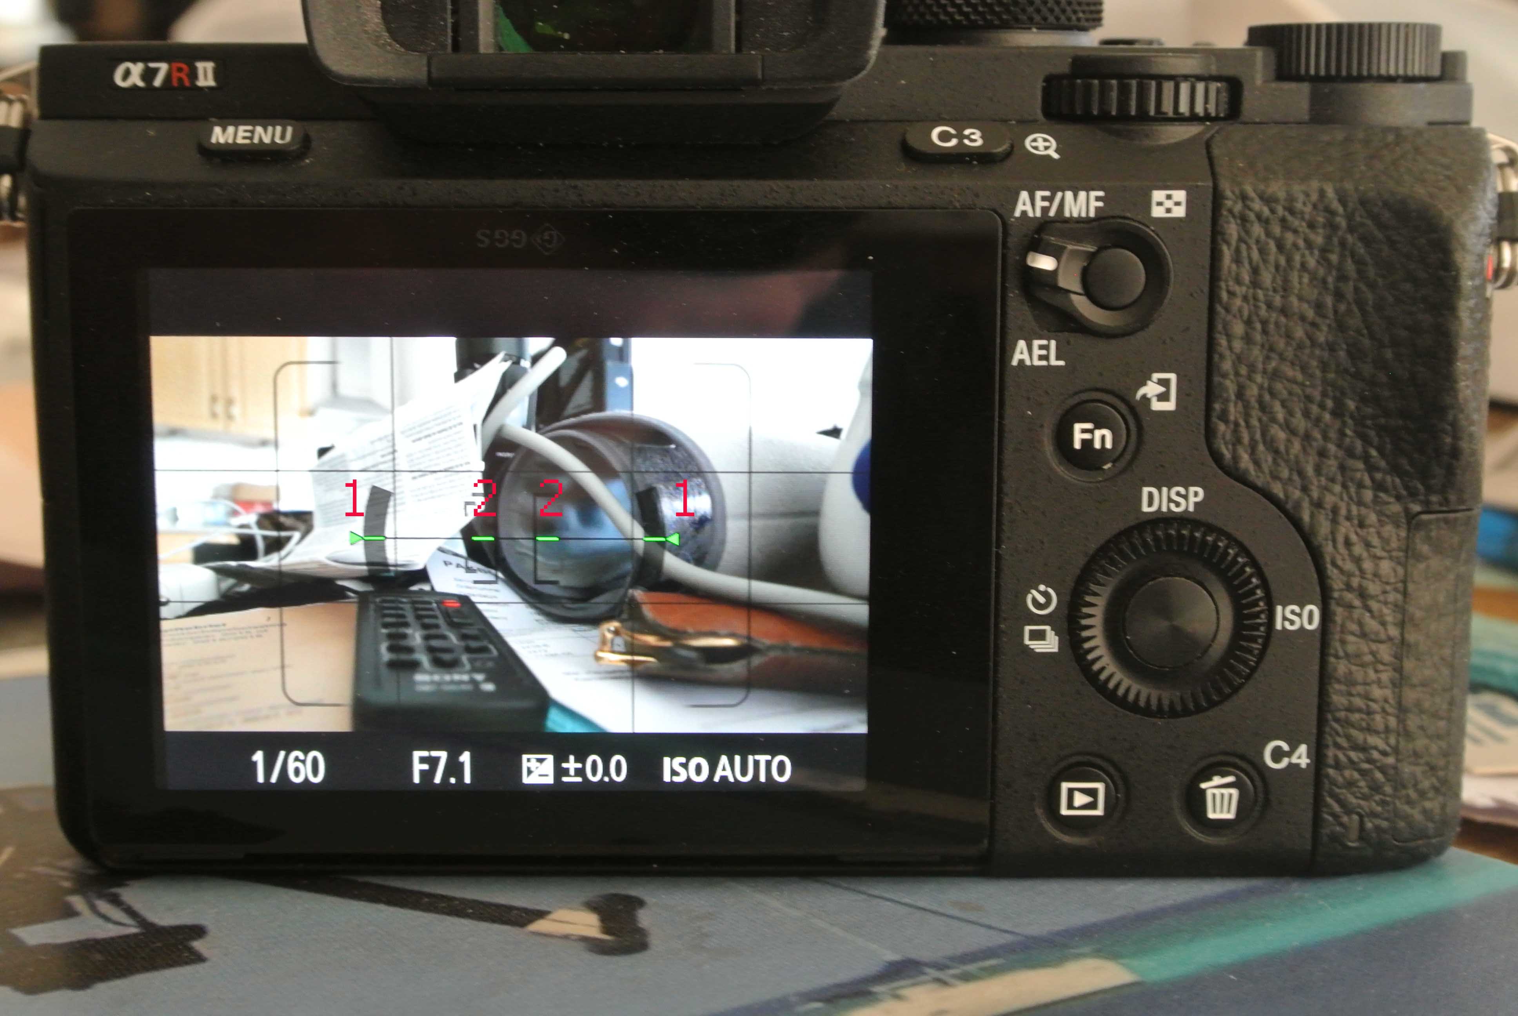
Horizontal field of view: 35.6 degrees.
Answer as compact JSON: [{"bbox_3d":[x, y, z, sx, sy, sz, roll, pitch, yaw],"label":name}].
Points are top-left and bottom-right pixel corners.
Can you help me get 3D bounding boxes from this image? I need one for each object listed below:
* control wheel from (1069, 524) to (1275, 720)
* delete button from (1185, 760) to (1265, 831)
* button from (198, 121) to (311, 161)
[{"bbox_3d":[0.035,0.009,0.204,0.017,0.017,0.003,0,9,-1],"label":"control wheel"},{"bbox_3d":[0.041,0.025,0.207,0.006,0.006,0.002,0,9,-1],"label":"delete button"},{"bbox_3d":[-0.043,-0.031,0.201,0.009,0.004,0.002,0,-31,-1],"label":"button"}]

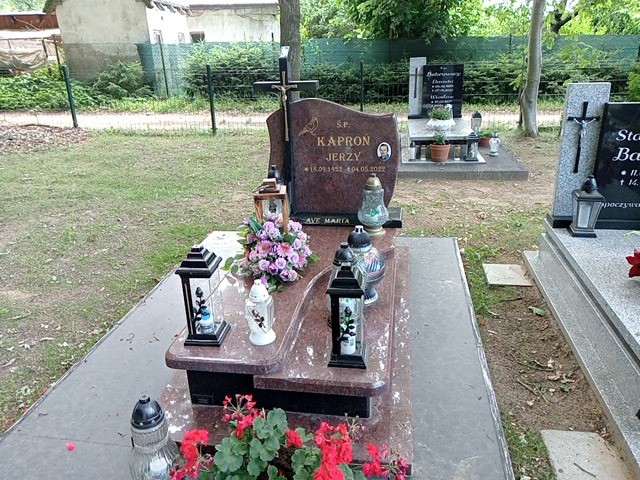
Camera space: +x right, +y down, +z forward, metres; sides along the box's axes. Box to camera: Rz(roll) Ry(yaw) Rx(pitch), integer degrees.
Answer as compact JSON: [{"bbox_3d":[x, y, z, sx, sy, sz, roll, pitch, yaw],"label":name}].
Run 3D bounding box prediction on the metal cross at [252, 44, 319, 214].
[{"bbox_3d":[-0.194,-0.660,3.257,0.392,1.037,0.084,1,21,9],"label":"metal cross"}]

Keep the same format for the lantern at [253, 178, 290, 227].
[{"bbox_3d":[-0.280,-0.194,3.157,0.187,0.366,0.199,1,21,9],"label":"lantern"}]

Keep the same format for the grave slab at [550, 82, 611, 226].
[{"bbox_3d":[1.677,-0.560,3.345,0.244,0.871,0.092,1,21,9],"label":"grave slab"}]

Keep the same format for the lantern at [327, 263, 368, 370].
[{"bbox_3d":[0.107,0.270,1.942,0.144,0.396,0.144,1,21,9],"label":"lantern"}]

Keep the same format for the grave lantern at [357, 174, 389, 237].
[{"bbox_3d":[0.330,-0.224,3.175,0.187,0.368,0.187,1,21,9],"label":"grave lantern"}]

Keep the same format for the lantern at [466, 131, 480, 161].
[{"bbox_3d":[1.689,-1.046,5.749,0.143,0.305,0.143,1,21,9],"label":"lantern"}]

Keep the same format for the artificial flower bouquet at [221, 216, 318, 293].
[{"bbox_3d":[-0.237,0.025,2.702,0.447,0.270,0.440,1,21,9],"label":"artificial flower bouquet"}]

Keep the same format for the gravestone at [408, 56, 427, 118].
[{"bbox_3d":[1.445,-2.252,7.652,0.239,0.838,0.092,1,21,9],"label":"gravestone"}]

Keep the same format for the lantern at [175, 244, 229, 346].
[{"bbox_3d":[-0.459,0.205,2.030,0.144,0.395,0.144,1,21,9],"label":"lantern"}]

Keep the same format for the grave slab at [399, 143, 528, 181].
[{"bbox_3d":[1.500,-1.060,6.405,1.596,0.094,2.156,1,21,9],"label":"grave slab"}]

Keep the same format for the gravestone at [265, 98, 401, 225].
[{"bbox_3d":[0.087,-0.533,3.315,0.820,0.738,0.084,1,21,9],"label":"gravestone"}]

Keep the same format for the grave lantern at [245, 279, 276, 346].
[{"bbox_3d":[-0.235,0.275,2.045,0.119,0.256,0.119,1,21,9],"label":"grave lantern"}]

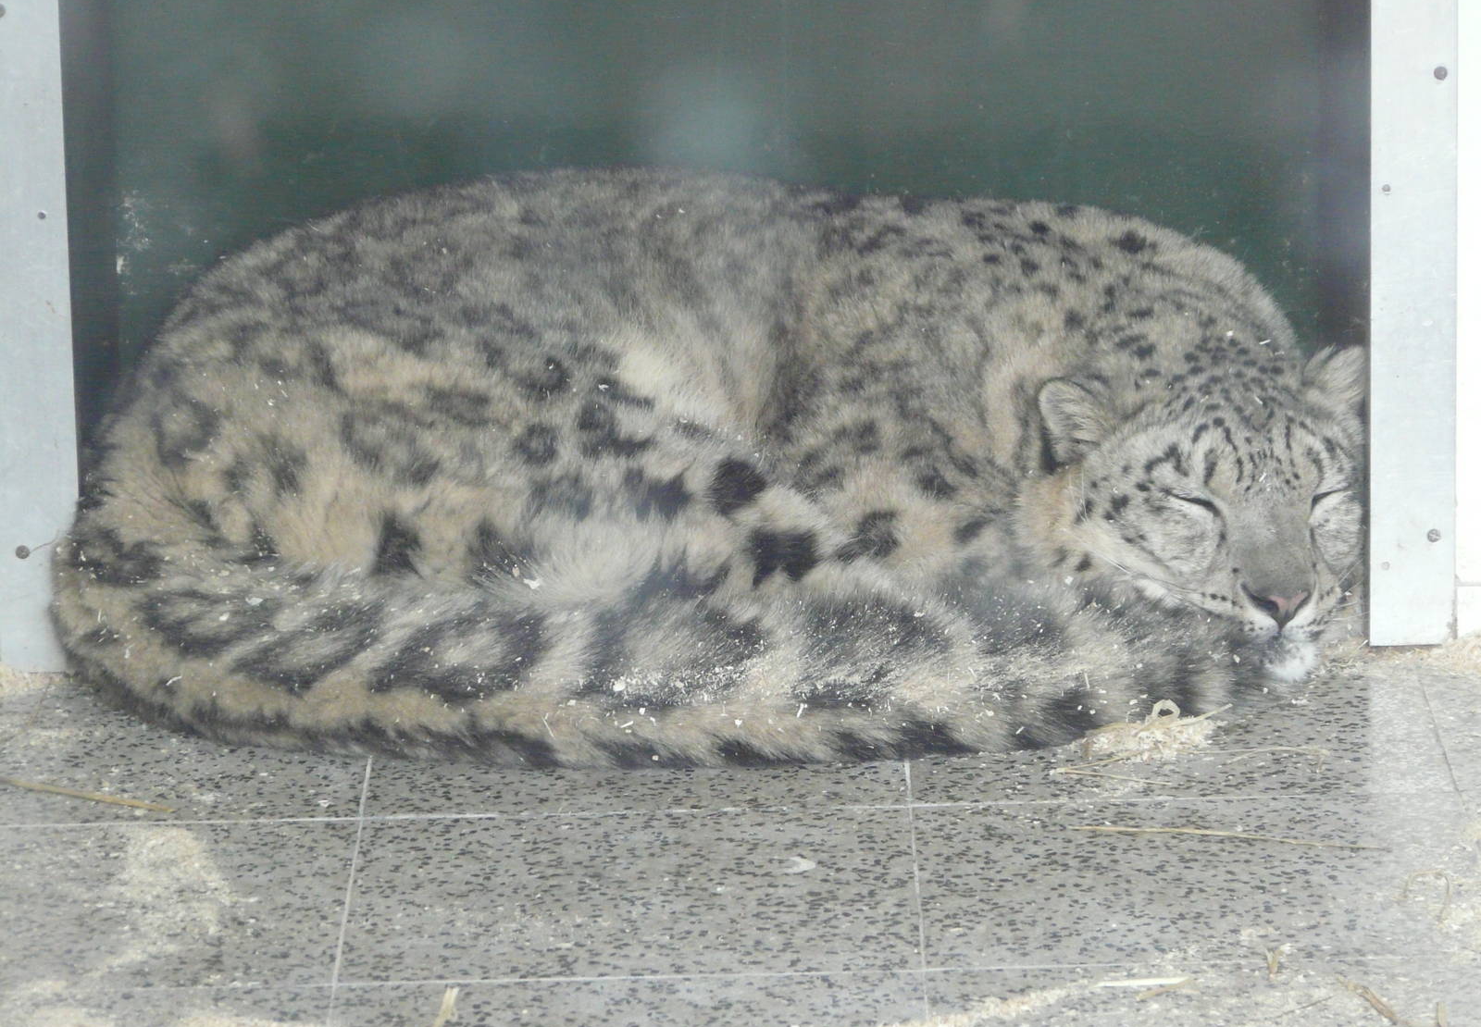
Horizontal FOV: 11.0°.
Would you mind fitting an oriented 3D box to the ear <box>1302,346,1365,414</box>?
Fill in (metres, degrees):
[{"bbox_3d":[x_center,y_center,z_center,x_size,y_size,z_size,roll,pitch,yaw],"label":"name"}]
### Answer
[{"bbox_3d":[0.362,-0.080,4.650,0.043,0.045,0.026,3,14,-18],"label":"ear"}]

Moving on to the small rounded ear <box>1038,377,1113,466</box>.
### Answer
[{"bbox_3d":[0.201,-0.055,4.610,0.043,0.051,0.027,-11,12,3],"label":"small rounded ear"}]

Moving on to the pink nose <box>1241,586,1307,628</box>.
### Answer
[{"bbox_3d":[0.316,0.055,4.525,0.041,0.026,0.021,-6,15,-9],"label":"pink nose"}]

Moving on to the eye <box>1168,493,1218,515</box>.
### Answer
[{"bbox_3d":[0.270,-0.006,4.565,0.031,0.013,0.012,2,13,0],"label":"eye"}]

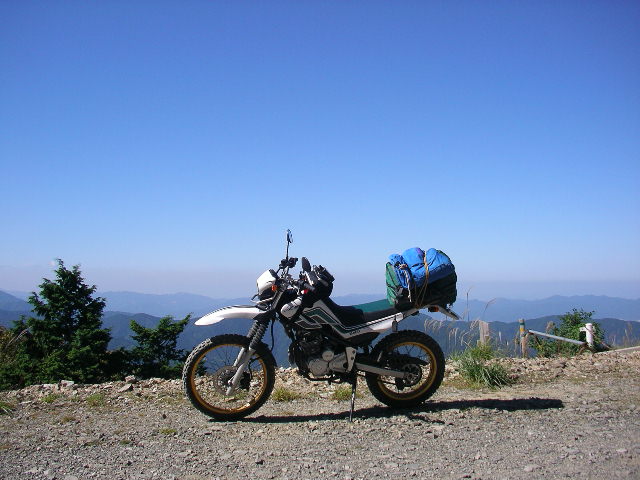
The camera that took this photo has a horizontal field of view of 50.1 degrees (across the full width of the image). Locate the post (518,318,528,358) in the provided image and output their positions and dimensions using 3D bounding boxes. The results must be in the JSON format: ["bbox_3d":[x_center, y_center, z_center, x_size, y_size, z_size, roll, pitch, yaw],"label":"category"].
[{"bbox_3d":[2.912,1.425,9.800,0.090,0.600,0.090,0,-4,0],"label":"post"}]

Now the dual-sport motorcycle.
[{"bbox_3d":[0.045,0.675,5.141,2.120,1.330,0.820,0,5,-9],"label":"dual-sport motorcycle"}]

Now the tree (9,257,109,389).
[{"bbox_3d":[-3.275,1.075,8.600,1.320,1.680,1.250,0,-4,0],"label":"tree"}]

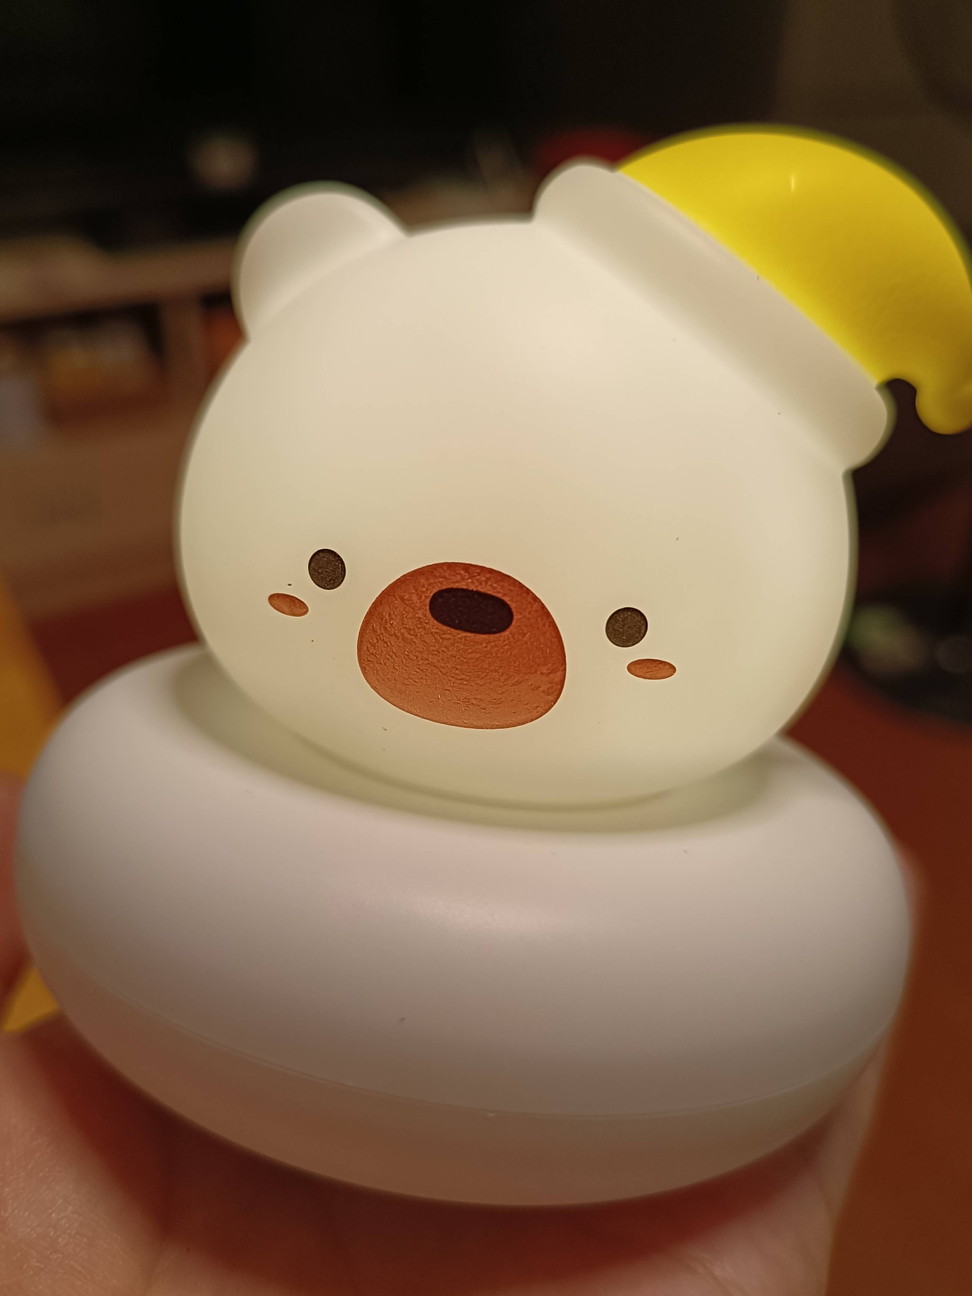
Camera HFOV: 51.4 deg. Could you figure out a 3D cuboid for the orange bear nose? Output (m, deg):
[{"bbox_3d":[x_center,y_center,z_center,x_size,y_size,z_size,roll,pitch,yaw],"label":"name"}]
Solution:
[{"bbox_3d":[-0.002,0.000,0.100,0.021,0.017,0.007,10,19,6],"label":"orange bear nose"}]

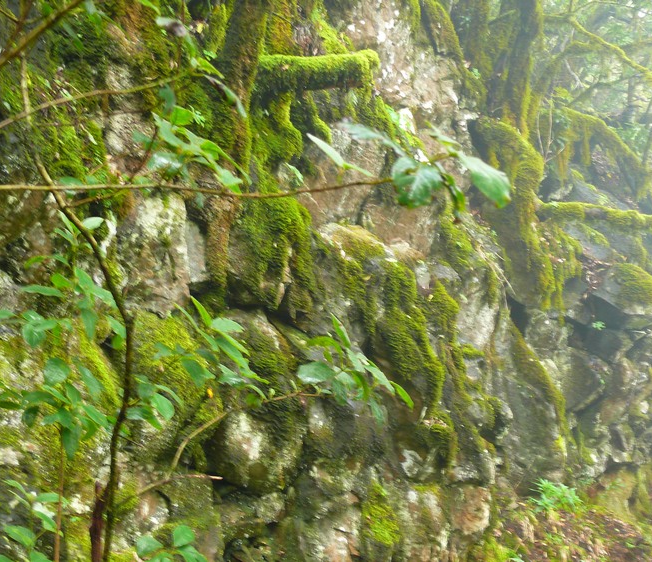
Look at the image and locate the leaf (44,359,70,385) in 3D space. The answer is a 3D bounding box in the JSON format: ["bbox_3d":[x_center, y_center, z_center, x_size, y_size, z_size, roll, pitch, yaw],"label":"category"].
[{"bbox_3d":[-0.622,0.209,2.100,0.062,0.060,0.035,0,3,-6],"label":"leaf"}]

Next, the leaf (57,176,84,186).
[{"bbox_3d":[-0.604,-0.235,2.150,0.062,0.022,0.040,-1,3,-17],"label":"leaf"}]

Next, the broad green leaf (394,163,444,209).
[{"bbox_3d":[0.163,-0.168,1.600,0.088,0.080,0.045,0,3,0],"label":"broad green leaf"}]

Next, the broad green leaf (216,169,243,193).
[{"bbox_3d":[-0.212,-0.221,2.000,0.065,0.030,0.045,38,27,24],"label":"broad green leaf"}]

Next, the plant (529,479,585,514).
[{"bbox_3d":[1.400,1.303,5.500,0.330,0.220,0.280,1,3,18],"label":"plant"}]

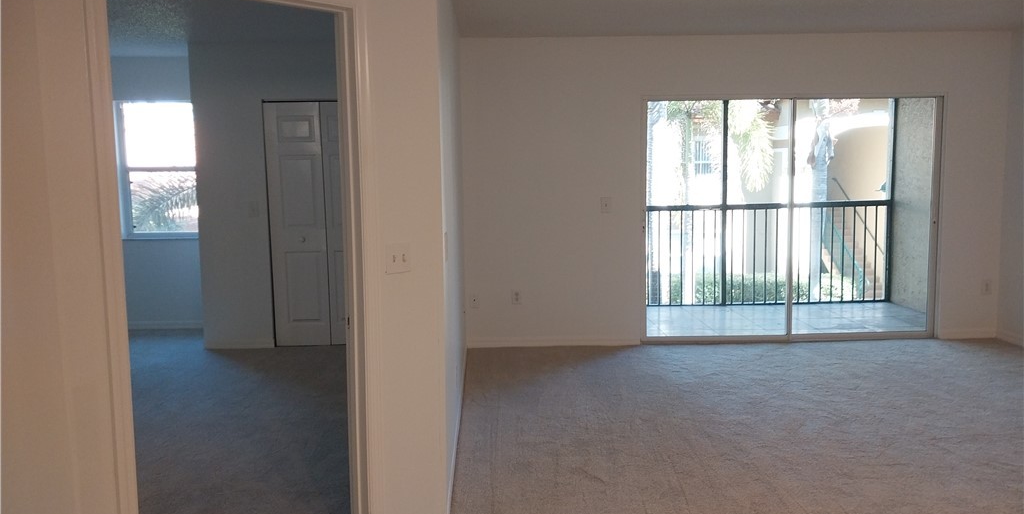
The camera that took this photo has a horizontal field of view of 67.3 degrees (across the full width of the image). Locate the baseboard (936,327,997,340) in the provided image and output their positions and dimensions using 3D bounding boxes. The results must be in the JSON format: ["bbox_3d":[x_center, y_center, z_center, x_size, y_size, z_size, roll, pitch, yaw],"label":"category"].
[{"bbox_3d":[3.837,0.652,6.503,0.494,0.083,0.014,-1,6,0],"label":"baseboard"}]

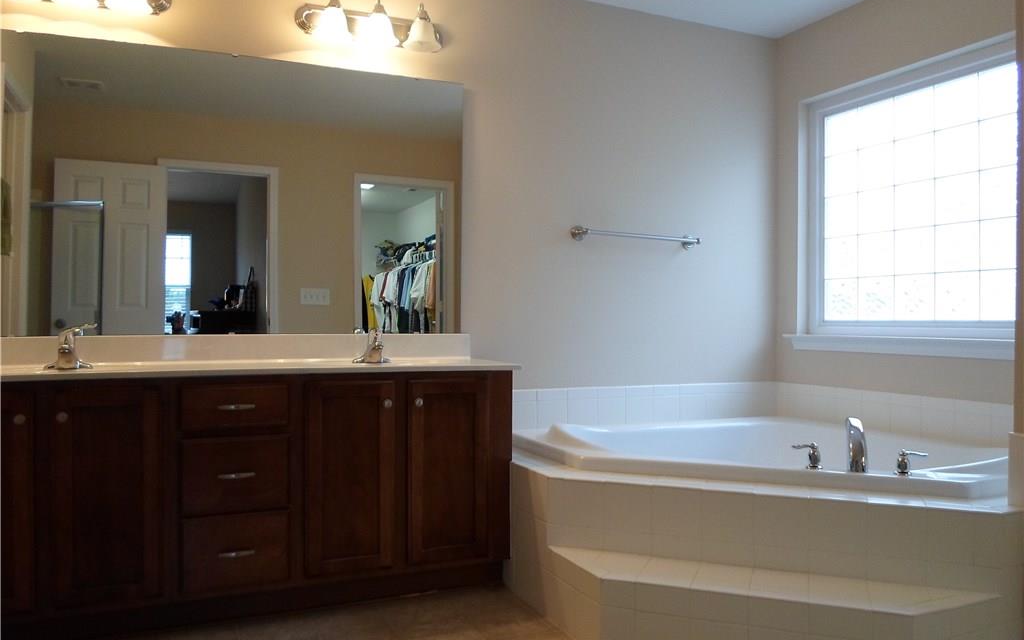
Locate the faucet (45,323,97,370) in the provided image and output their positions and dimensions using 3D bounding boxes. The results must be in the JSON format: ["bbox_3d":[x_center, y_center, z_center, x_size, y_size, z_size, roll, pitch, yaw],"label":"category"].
[{"bbox_3d":[-1.464,0.085,2.442,0.155,0.148,0.140,0,0,-23],"label":"faucet"}]

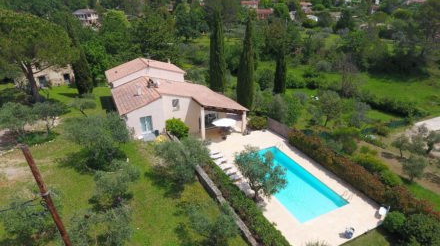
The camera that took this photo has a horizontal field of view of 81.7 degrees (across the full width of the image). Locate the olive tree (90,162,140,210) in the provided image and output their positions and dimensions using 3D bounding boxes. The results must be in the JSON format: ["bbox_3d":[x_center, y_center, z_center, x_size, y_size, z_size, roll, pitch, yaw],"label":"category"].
[{"bbox_3d":[-8.223,5.117,20.358,3.650,3.950,3.650,0,27,0],"label":"olive tree"}]

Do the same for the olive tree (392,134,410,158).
[{"bbox_3d":[21.265,2.854,29.108,1.950,2.750,1.950,-1,26,0],"label":"olive tree"}]

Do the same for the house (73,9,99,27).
[{"bbox_3d":[-62.435,-48.602,118.000,9.500,7.200,10.000,-1,26,0],"label":"house"}]

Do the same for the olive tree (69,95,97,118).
[{"bbox_3d":[-19.138,-2.332,35.796,3.440,3.140,3.440,0,27,0],"label":"olive tree"}]

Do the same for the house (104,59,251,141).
[{"bbox_3d":[-7.099,-4.212,35.995,14.780,7.240,18.580,-13,28,-23],"label":"house"}]

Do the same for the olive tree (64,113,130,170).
[{"bbox_3d":[-11.960,1.894,25.544,5.670,4.960,5.670,0,27,0],"label":"olive tree"}]

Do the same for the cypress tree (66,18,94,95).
[{"bbox_3d":[-22.409,-9.883,39.574,3.000,11.660,3.000,-1,26,0],"label":"cypress tree"}]

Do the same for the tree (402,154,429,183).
[{"bbox_3d":[19.458,4.568,25.149,2.250,2.800,2.250,-1,26,0],"label":"tree"}]

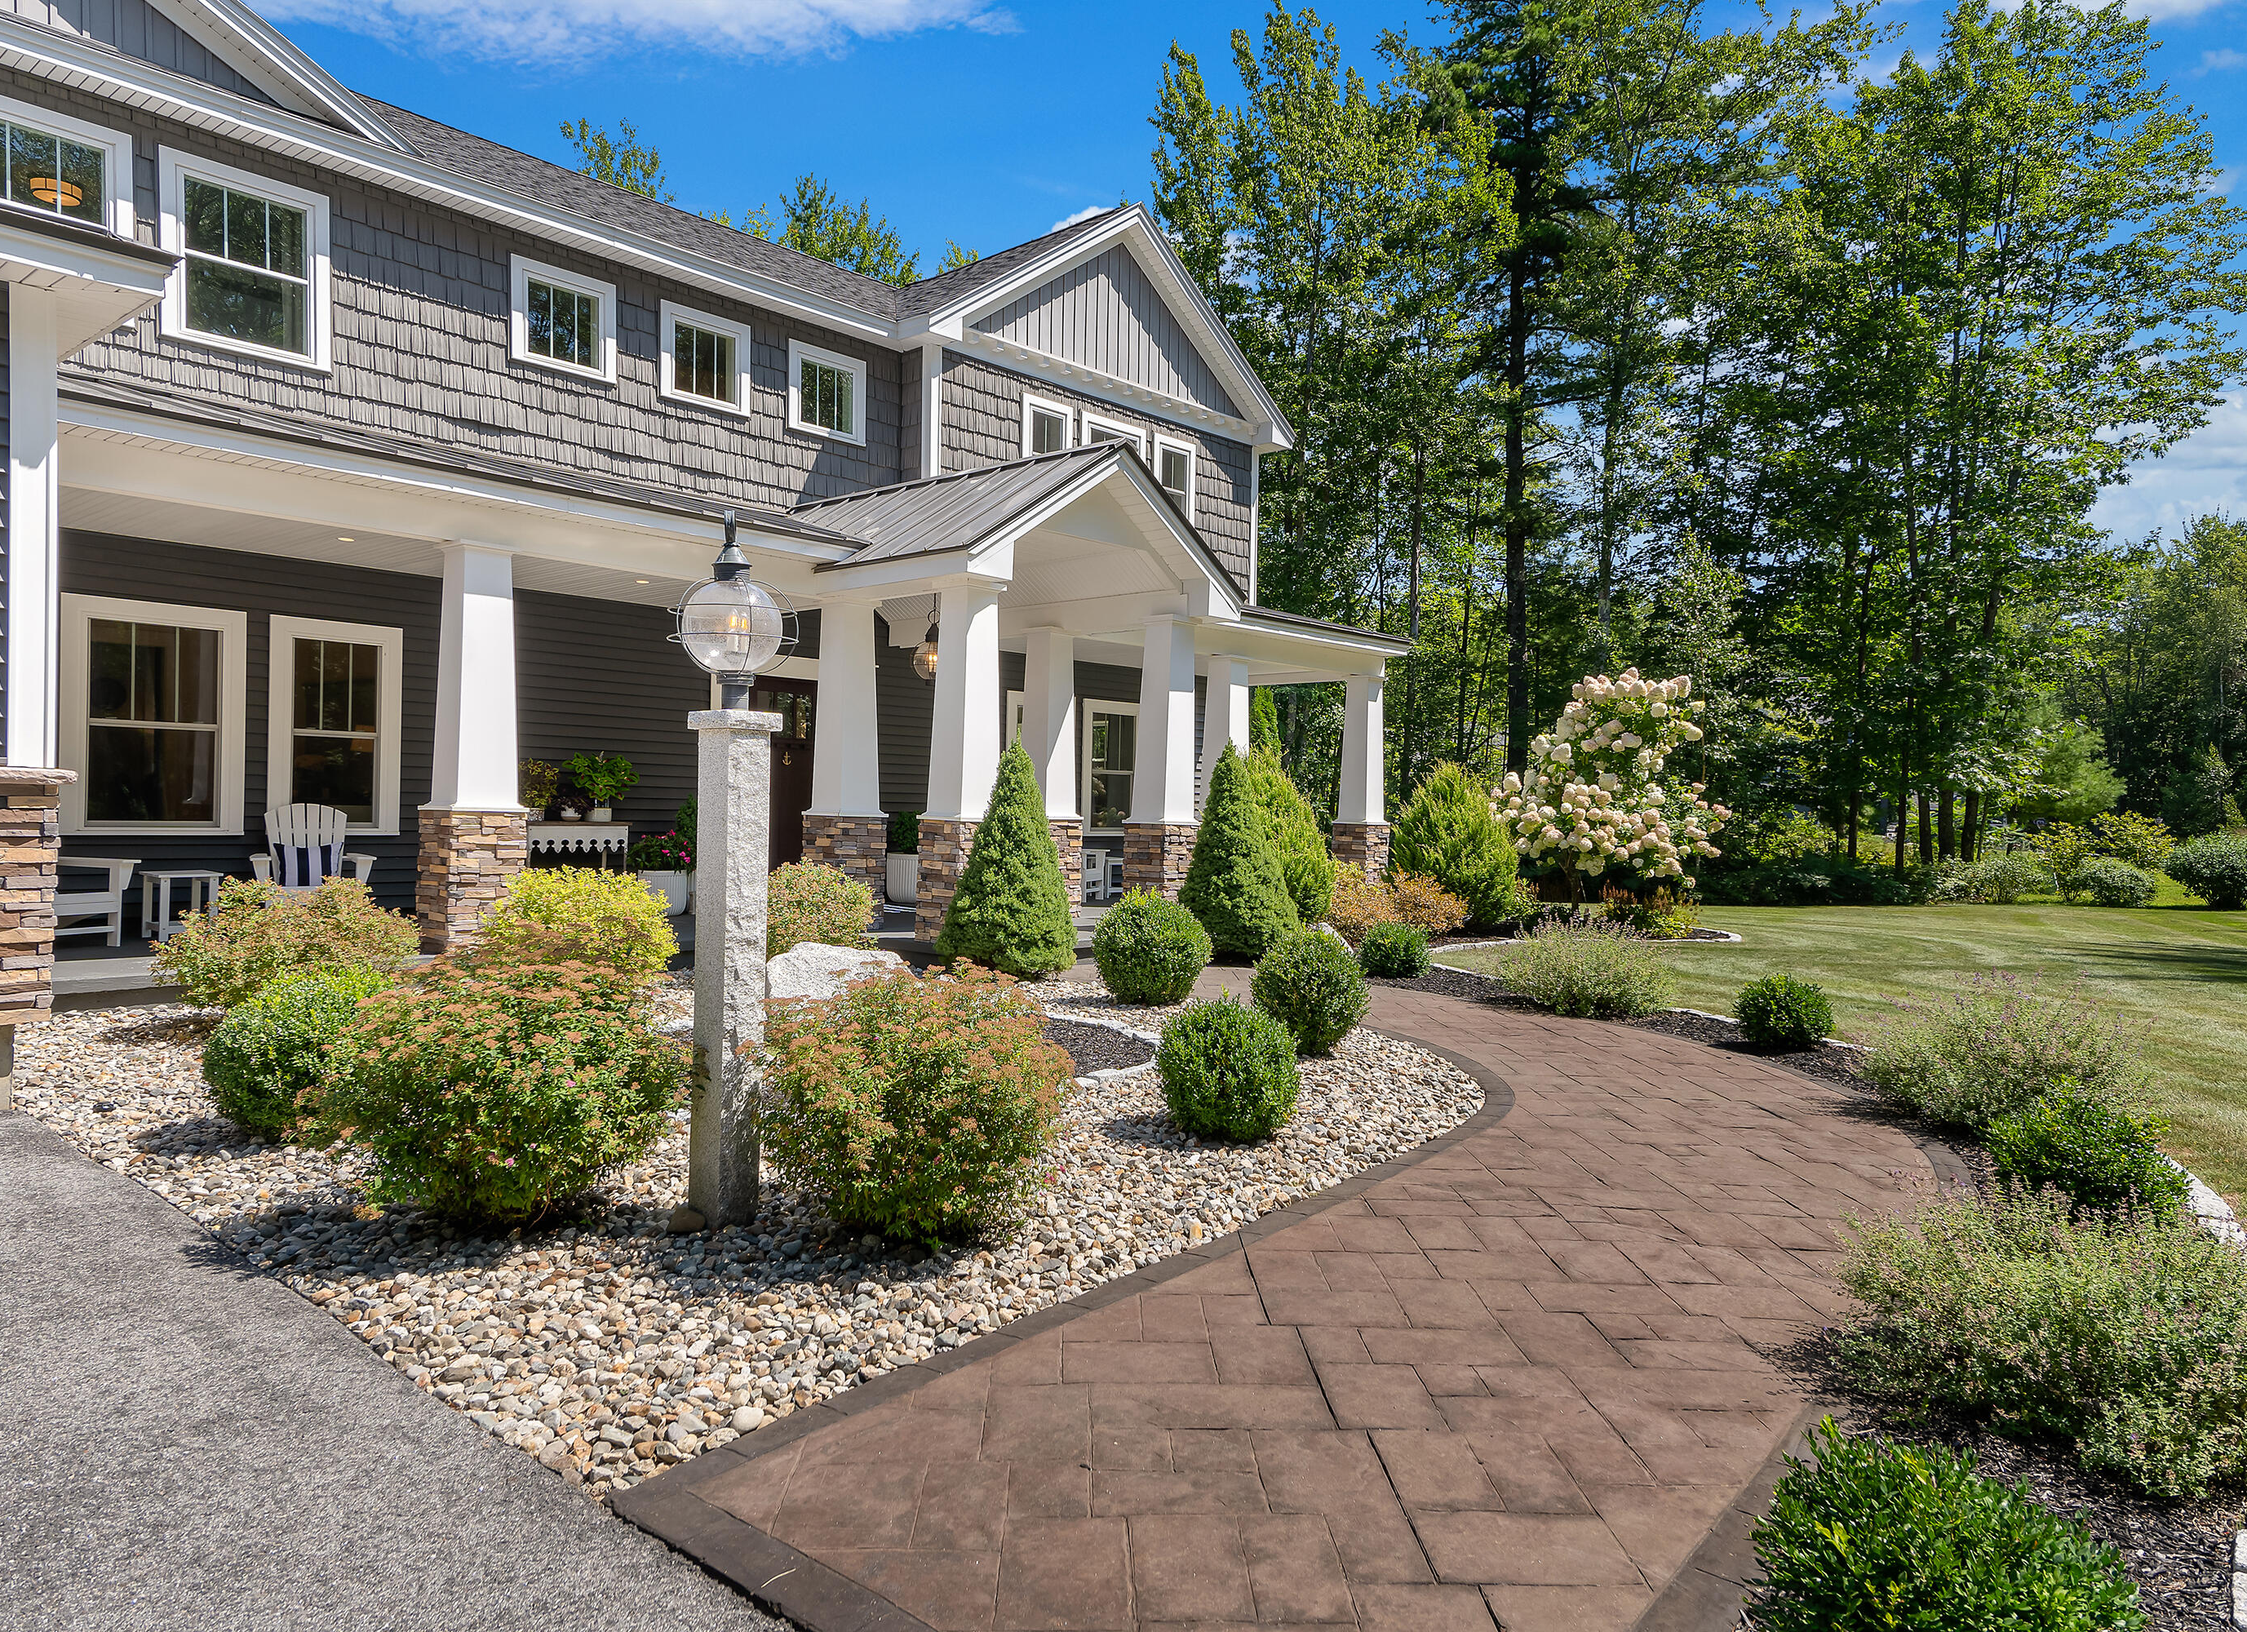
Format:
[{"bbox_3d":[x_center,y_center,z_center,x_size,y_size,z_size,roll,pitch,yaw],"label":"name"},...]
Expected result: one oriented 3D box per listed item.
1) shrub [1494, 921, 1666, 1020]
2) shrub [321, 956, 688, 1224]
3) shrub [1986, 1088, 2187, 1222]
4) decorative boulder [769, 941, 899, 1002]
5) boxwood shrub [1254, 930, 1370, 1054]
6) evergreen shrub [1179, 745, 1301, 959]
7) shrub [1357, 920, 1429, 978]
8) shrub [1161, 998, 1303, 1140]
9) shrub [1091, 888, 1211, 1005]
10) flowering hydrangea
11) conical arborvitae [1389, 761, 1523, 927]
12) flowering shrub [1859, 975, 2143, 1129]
[{"bbox_3d":[2.753,0.908,9.400,1.020,0.540,0.950,0,0,0],"label":"shrub"},{"bbox_3d":[-1.905,0.810,4.847,1.050,0.753,1.000,1,0,-21],"label":"shrub"},{"bbox_3d":[3.261,1.120,5.299,0.590,0.398,0.560,0,0,32],"label":"shrub"},{"bbox_3d":[-1.741,0.943,9.449,0.870,0.360,0.650,1,0,-10],"label":"decorative boulder"},{"bbox_3d":[0.956,0.891,8.048,0.610,0.619,0.610,1,0,7],"label":"boxwood shrub"},{"bbox_3d":[0.908,0.275,12.394,0.970,1.673,0.950,1,0,4],"label":"evergreen shrub"},{"bbox_3d":[1.955,0.961,11.300,0.520,0.400,0.520,0,0,0],"label":"shrub"},{"bbox_3d":[0.400,0.972,5.950,0.540,0.530,0.540,0,0,0],"label":"shrub"},{"bbox_3d":[0.159,0.785,9.300,0.710,0.680,0.700,0,0,0],"label":"shrub"},{"bbox_3d":[5.229,-0.288,16.800,2.580,2.600,2.400,0,0,0],"label":"flowering hydrangea"},{"bbox_3d":[3.459,0.279,16.300,1.400,1.720,1.400,0,0,0],"label":"conical arborvitae"},{"bbox_3d":[3.838,1.000,6.848,1.100,0.608,1.000,0,0,29],"label":"flowering shrub"}]

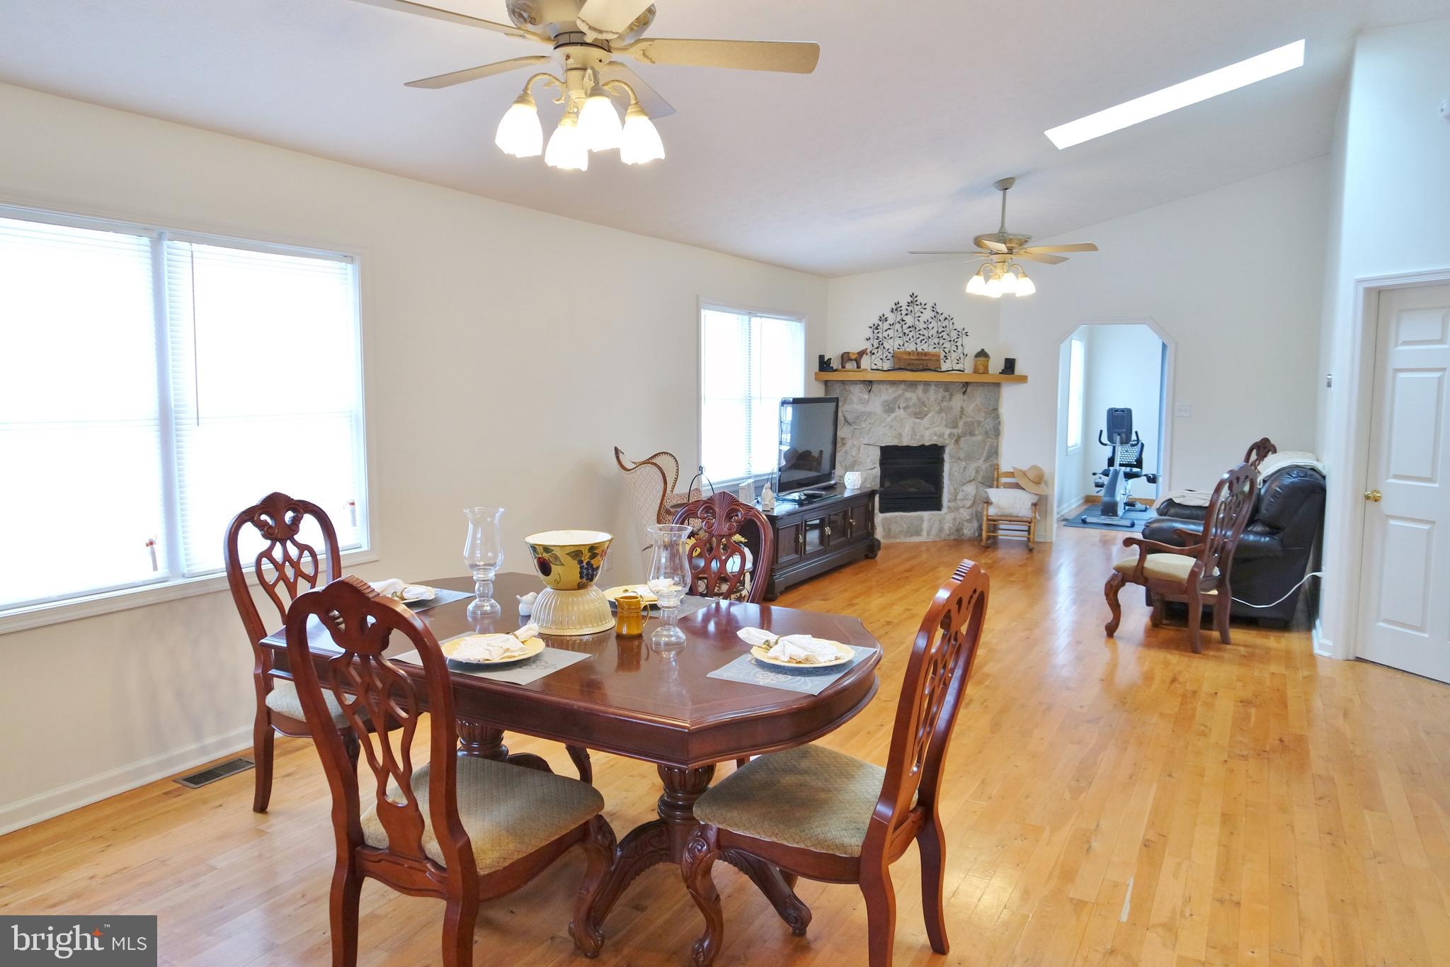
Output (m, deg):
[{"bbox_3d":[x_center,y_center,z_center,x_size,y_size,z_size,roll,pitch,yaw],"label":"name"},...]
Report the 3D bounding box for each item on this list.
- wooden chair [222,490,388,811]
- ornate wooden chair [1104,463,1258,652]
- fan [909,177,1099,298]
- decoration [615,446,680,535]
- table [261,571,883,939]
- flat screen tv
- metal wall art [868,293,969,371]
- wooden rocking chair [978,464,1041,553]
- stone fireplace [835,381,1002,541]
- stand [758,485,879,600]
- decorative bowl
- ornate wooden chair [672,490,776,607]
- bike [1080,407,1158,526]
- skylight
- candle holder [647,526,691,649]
[{"bbox_3d":[-1.365,0.602,3.444,0.660,1.090,0.500,3,7,30],"label":"wooden chair"},{"bbox_3d":[2.671,0.390,5.671,0.600,1.080,0.660,-4,7,-38],"label":"ornate wooden chair"},{"bbox_3d":[1.963,-1.734,6.852,1.320,0.830,1.320,3,7,29],"label":"fan"},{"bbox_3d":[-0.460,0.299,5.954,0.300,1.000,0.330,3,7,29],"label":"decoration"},{"bbox_3d":[-0.455,0.819,2.969,1.880,0.760,1.150,3,7,29],"label":"table"},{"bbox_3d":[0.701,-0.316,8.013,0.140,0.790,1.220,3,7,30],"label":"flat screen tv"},{"bbox_3d":[1.827,-1.423,9.103,1.020,0.740,0.050,-1,6,-14],"label":"metal wall art"},{"bbox_3d":[2.705,0.200,9.121,0.480,0.770,0.550,3,7,30],"label":"wooden rocking chair"},{"bbox_3d":[1.807,-0.215,9.386,1.760,1.540,0.250,-1,6,-14],"label":"stone fireplace"},{"bbox_3d":[0.644,0.430,7.788,0.480,0.575,2.100,3,7,29],"label":"stand"},{"bbox_3d":[-0.476,0.243,2.946,0.266,0.152,0.266,0,6,0],"label":"decorative bowl"},{"bbox_3d":[-0.169,0.596,3.518,0.500,1.090,0.660,3,7,30],"label":"ornate wooden chair"},{"bbox_3d":[4.496,-0.228,10.957,0.690,1.250,1.600,4,7,32],"label":"bike"},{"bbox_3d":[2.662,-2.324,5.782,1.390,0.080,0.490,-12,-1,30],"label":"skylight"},{"bbox_3d":[-0.160,0.288,2.748,0.130,0.340,0.130,0,6,0],"label":"candle holder"}]

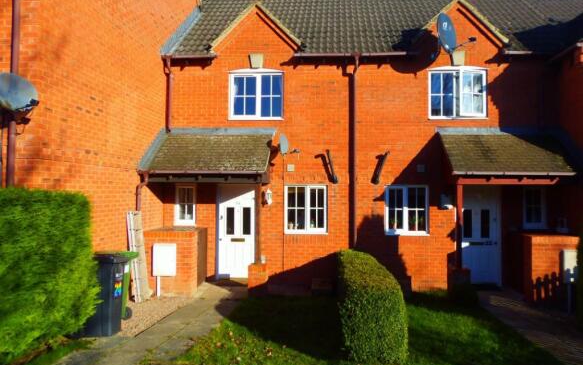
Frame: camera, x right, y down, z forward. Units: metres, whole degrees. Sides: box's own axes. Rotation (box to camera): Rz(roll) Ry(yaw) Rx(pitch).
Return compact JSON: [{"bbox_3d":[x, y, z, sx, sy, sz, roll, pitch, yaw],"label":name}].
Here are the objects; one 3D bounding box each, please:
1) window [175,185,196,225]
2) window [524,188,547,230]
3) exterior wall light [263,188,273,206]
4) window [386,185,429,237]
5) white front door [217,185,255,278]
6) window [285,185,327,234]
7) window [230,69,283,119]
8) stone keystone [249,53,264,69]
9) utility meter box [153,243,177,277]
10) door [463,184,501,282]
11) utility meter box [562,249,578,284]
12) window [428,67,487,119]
[{"bbox_3d":[-2.262,0.502,8.691,0.446,0.898,0.090,0,-2,3],"label":"window"},{"bbox_3d":[4.987,0.521,8.295,0.477,0.895,0.100,0,-2,3],"label":"window"},{"bbox_3d":[-0.478,0.313,8.454,0.171,0.351,0.201,0,-2,3],"label":"exterior wall light"},{"bbox_3d":[2.399,0.581,8.424,0.910,1.053,0.100,0,-2,3],"label":"window"},{"bbox_3d":[-1.151,1.034,8.627,0.920,2.024,0.090,0,-2,3],"label":"white front door"},{"bbox_3d":[0.310,0.579,8.548,0.905,1.040,0.090,0,-2,3],"label":"window"},{"bbox_3d":[-0.739,-1.881,8.684,1.180,1.103,0.100,0,-2,3],"label":"window"},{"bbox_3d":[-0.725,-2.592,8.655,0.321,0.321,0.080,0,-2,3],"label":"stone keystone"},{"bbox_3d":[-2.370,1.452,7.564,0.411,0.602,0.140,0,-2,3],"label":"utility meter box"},{"bbox_3d":[3.859,1.067,8.339,0.918,2.061,0.090,0,-2,3],"label":"door"},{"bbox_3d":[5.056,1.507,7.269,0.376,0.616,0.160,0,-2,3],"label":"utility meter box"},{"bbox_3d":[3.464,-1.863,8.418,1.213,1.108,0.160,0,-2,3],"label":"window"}]

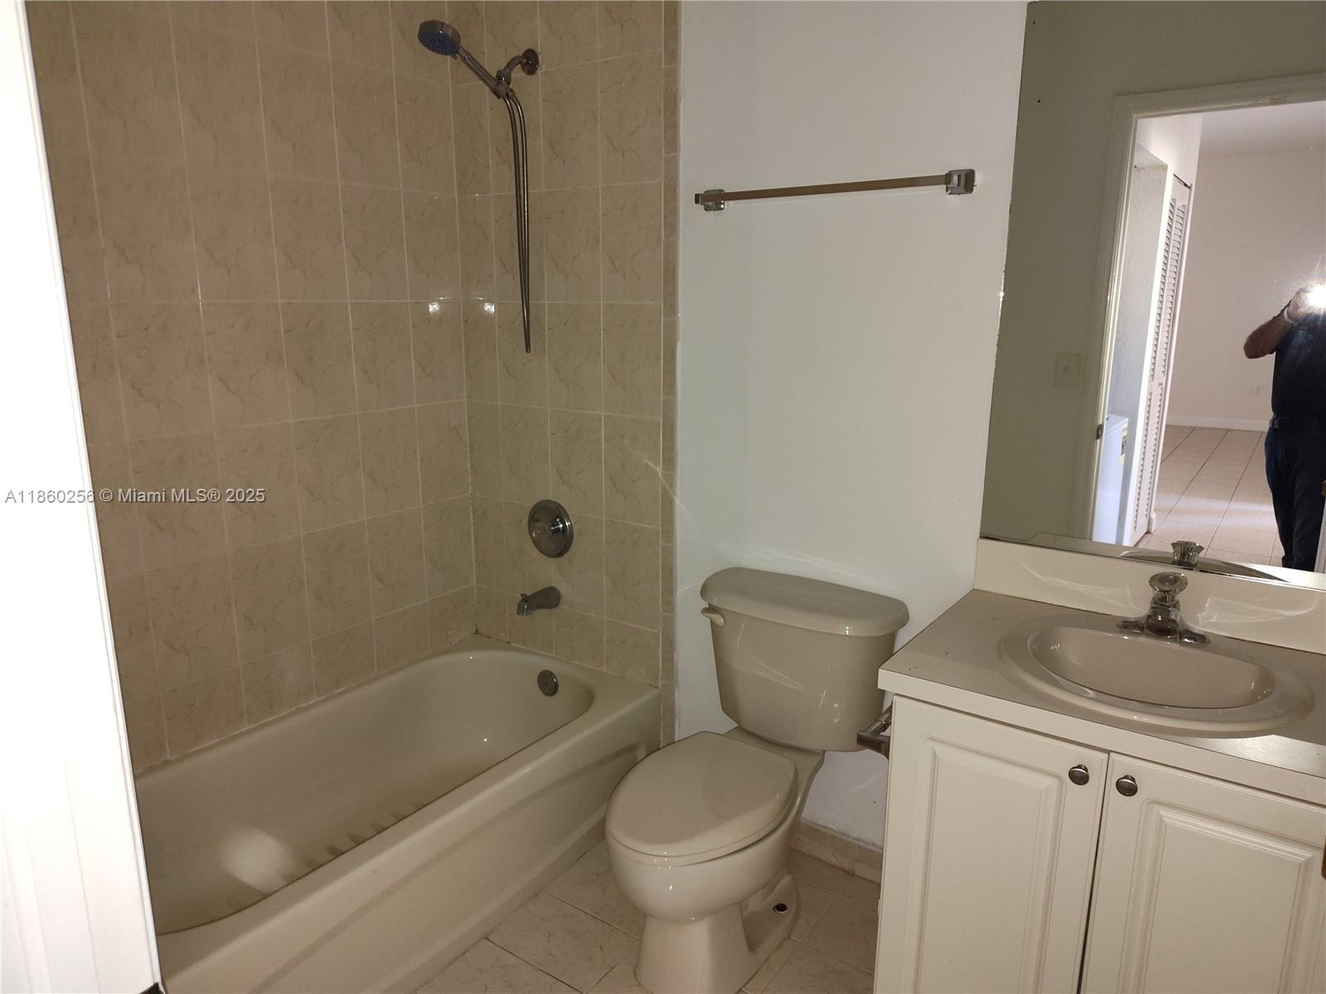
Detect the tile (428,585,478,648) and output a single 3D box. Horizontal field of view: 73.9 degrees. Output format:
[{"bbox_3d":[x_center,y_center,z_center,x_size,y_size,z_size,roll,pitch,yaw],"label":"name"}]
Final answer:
[{"bbox_3d":[-0.686,0.390,2.861,0.010,0.171,0.201,9,15,34],"label":"tile"}]

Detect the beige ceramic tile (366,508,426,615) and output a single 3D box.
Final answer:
[{"bbox_3d":[-0.801,0.194,2.646,0.010,0.302,0.200,9,15,34],"label":"beige ceramic tile"}]

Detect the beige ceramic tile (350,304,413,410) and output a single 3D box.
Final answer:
[{"bbox_3d":[-0.800,-0.402,2.519,0.010,0.302,0.200,9,16,34],"label":"beige ceramic tile"}]

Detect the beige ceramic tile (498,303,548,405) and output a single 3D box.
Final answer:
[{"bbox_3d":[-0.415,-0.423,2.618,0.200,0.302,0.010,9,15,34],"label":"beige ceramic tile"}]

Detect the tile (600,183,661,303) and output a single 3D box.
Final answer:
[{"bbox_3d":[-0.082,-0.671,2.332,0.201,0.304,0.010,9,15,34],"label":"tile"}]

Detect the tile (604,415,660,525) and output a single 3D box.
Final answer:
[{"bbox_3d":[-0.084,-0.073,2.460,0.200,0.302,0.010,9,16,34],"label":"tile"}]

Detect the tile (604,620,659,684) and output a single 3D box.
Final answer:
[{"bbox_3d":[-0.086,0.457,2.579,0.200,0.171,0.010,9,15,34],"label":"tile"}]

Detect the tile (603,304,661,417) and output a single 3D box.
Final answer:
[{"bbox_3d":[-0.082,-0.371,2.397,0.201,0.303,0.010,9,16,34],"label":"tile"}]

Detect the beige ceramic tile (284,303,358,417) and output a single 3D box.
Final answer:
[{"bbox_3d":[-0.917,-0.366,2.356,0.010,0.302,0.200,9,16,34],"label":"beige ceramic tile"}]

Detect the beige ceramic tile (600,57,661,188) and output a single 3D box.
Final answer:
[{"bbox_3d":[-0.080,-0.964,2.257,0.200,0.302,0.010,9,15,34],"label":"beige ceramic tile"}]

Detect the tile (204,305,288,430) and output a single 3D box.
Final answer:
[{"bbox_3d":[-1.032,-0.328,2.189,0.010,0.303,0.201,9,16,34],"label":"tile"}]

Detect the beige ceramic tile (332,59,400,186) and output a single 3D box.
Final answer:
[{"bbox_3d":[-0.800,-0.999,2.383,0.010,0.304,0.201,9,15,34],"label":"beige ceramic tile"}]

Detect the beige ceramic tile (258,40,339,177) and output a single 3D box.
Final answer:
[{"bbox_3d":[-0.916,-0.962,2.221,0.010,0.304,0.201,9,15,34],"label":"beige ceramic tile"}]

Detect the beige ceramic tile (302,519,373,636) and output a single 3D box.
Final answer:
[{"bbox_3d":[-0.919,0.231,2.488,0.010,0.303,0.201,9,16,34],"label":"beige ceramic tile"}]

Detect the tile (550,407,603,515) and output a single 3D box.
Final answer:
[{"bbox_3d":[-0.249,-0.099,2.567,0.200,0.301,0.010,9,15,34],"label":"tile"}]

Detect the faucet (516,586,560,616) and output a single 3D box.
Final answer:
[{"bbox_3d":[-0.377,0.313,2.663,0.058,0.070,0.138,9,15,34],"label":"faucet"}]

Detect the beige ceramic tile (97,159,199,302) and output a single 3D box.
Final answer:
[{"bbox_3d":[-1.145,-0.588,1.958,0.010,0.302,0.200,9,15,34],"label":"beige ceramic tile"}]

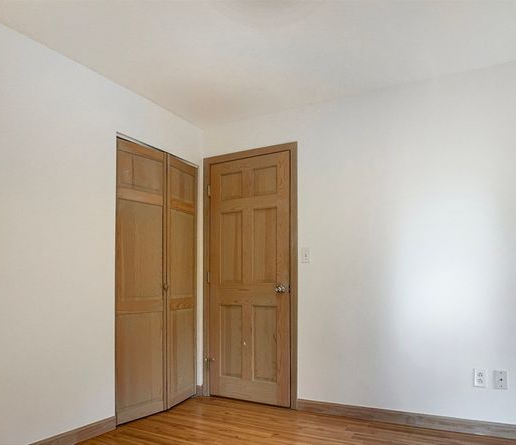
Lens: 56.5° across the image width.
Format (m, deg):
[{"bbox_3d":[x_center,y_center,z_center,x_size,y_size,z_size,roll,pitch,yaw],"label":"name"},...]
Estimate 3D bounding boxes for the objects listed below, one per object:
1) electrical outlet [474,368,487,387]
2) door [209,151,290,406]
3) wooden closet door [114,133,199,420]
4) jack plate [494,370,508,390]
[{"bbox_3d":[1.453,1.018,3.141,0.072,0.117,0.012,-4,-7,28],"label":"electrical outlet"},{"bbox_3d":[-0.072,0.460,4.051,0.795,2.030,0.050,-3,-6,32],"label":"door"},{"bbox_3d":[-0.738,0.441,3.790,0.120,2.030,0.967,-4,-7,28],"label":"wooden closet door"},{"bbox_3d":[1.557,1.014,3.085,0.072,0.117,0.012,-4,-7,28],"label":"jack plate"}]

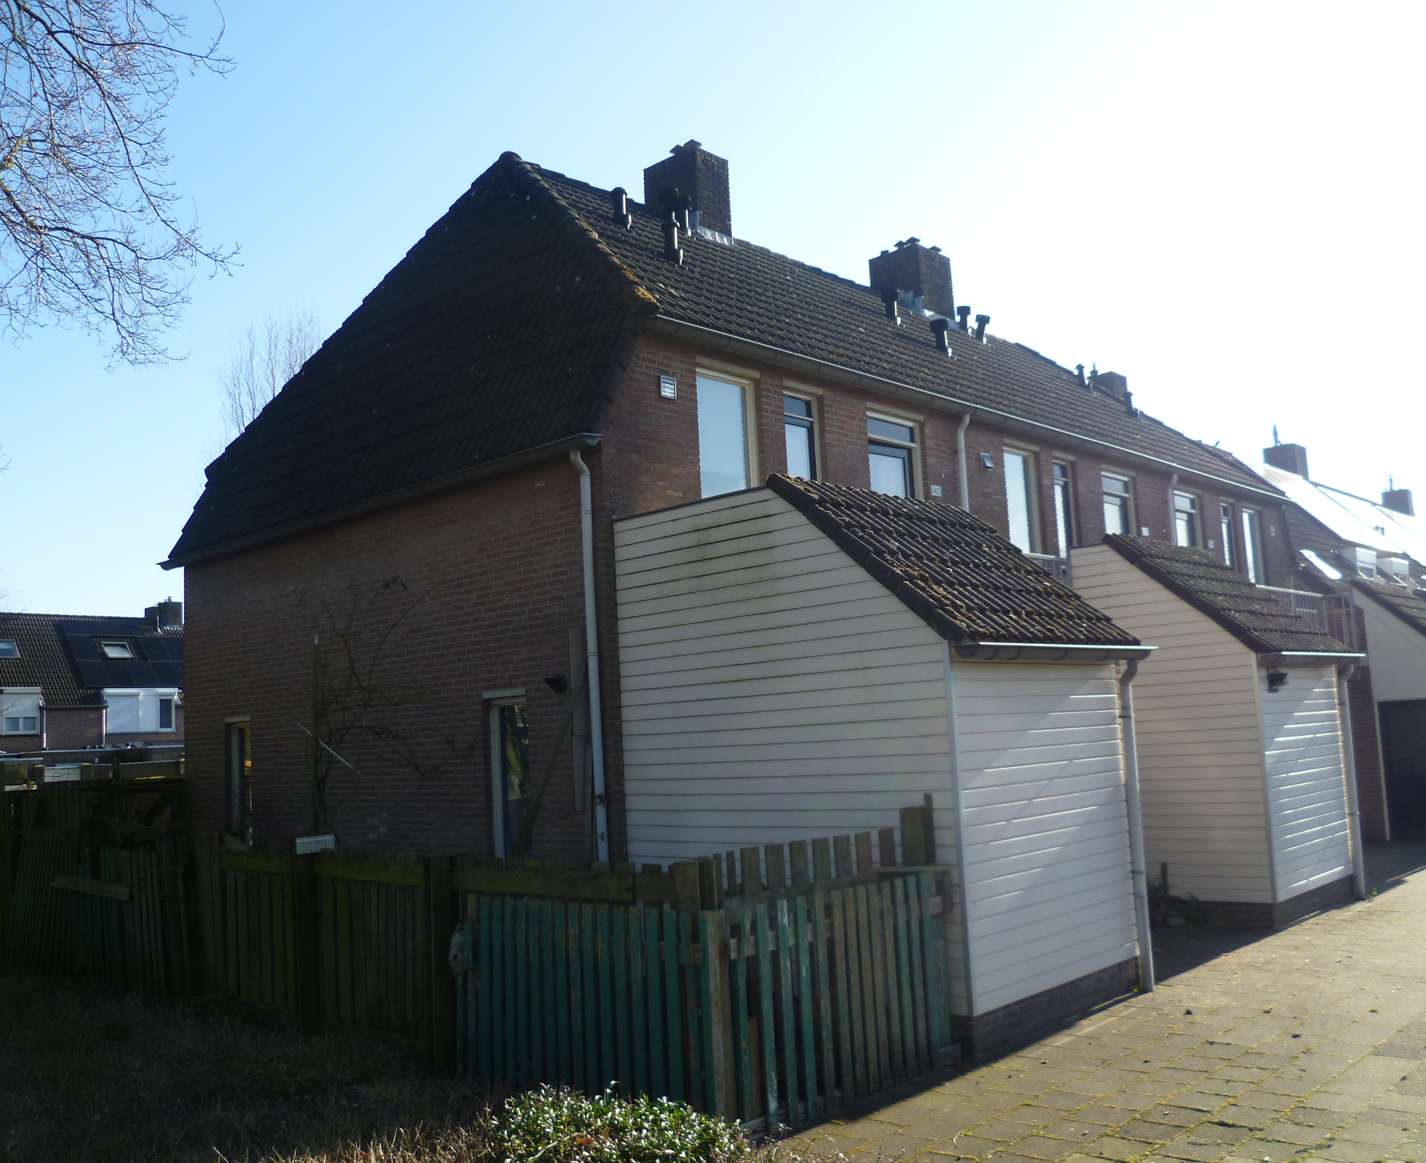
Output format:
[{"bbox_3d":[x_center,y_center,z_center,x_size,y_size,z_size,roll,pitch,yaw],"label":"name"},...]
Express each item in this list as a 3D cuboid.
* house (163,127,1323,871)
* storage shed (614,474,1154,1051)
[{"bbox_3d":[1.510,-0.725,17.683,7.872,9.504,15.187,-10,-10,43],"label":"house"},{"bbox_3d":[1.315,1.181,9.444,3.053,3.706,2.688,-10,-10,43],"label":"storage shed"}]

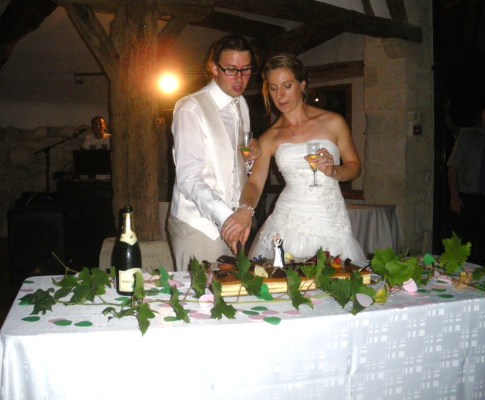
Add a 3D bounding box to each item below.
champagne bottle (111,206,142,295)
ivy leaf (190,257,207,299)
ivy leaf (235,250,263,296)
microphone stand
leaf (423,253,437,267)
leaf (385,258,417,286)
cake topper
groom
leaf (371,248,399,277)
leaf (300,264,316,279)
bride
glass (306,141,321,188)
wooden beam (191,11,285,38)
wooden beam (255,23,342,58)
[{"bbox_3d":[-0.401,0.179,1.965,0.089,0.308,0.089,-1,5,-10],"label":"champagne bottle"},{"bbox_3d":[-0.151,0.266,1.900,0.040,0.140,0.080,3,6,30],"label":"ivy leaf"},{"bbox_3d":[0.020,0.249,1.880,0.093,0.150,0.060,-1,5,-6],"label":"ivy leaf"},{"bbox_3d":[-1.912,0.023,5.700,0.560,1.480,0.500,-2,5,-14],"label":"microphone stand"},{"bbox_3d":[0.789,0.252,2.340,0.053,0.052,0.015,0,5,5],"label":"leaf"},{"bbox_3d":[0.590,0.271,2.070,0.120,0.105,0.050,0,5,-5],"label":"leaf"},{"bbox_3d":[0.134,0.191,2.060,0.046,0.125,0.040,0,5,6],"label":"cake topper"},{"bbox_3d":[-0.100,0.151,2.452,0.430,1.770,0.490,5,7,45],"label":"groom"},{"bbox_3d":[0.546,0.242,2.130,0.110,0.105,0.050,0,5,5],"label":"leaf"},{"bbox_3d":[0.231,0.250,1.940,0.056,0.046,0.040,-1,5,-6],"label":"leaf"},{"bbox_3d":[0.264,0.197,2.480,0.760,1.650,0.740,1,5,14],"label":"bride"},{"bbox_3d":[0.292,-0.146,2.280,0.060,0.182,0.060,-1,5,0],"label":"glass"},{"bbox_3d":[-0.045,-1.574,5.000,1.000,0.180,0.200,-5,7,-41],"label":"wooden beam"},{"bbox_3d":[0.590,-1.690,5.950,0.220,0.240,1.500,-1,5,-16],"label":"wooden beam"}]

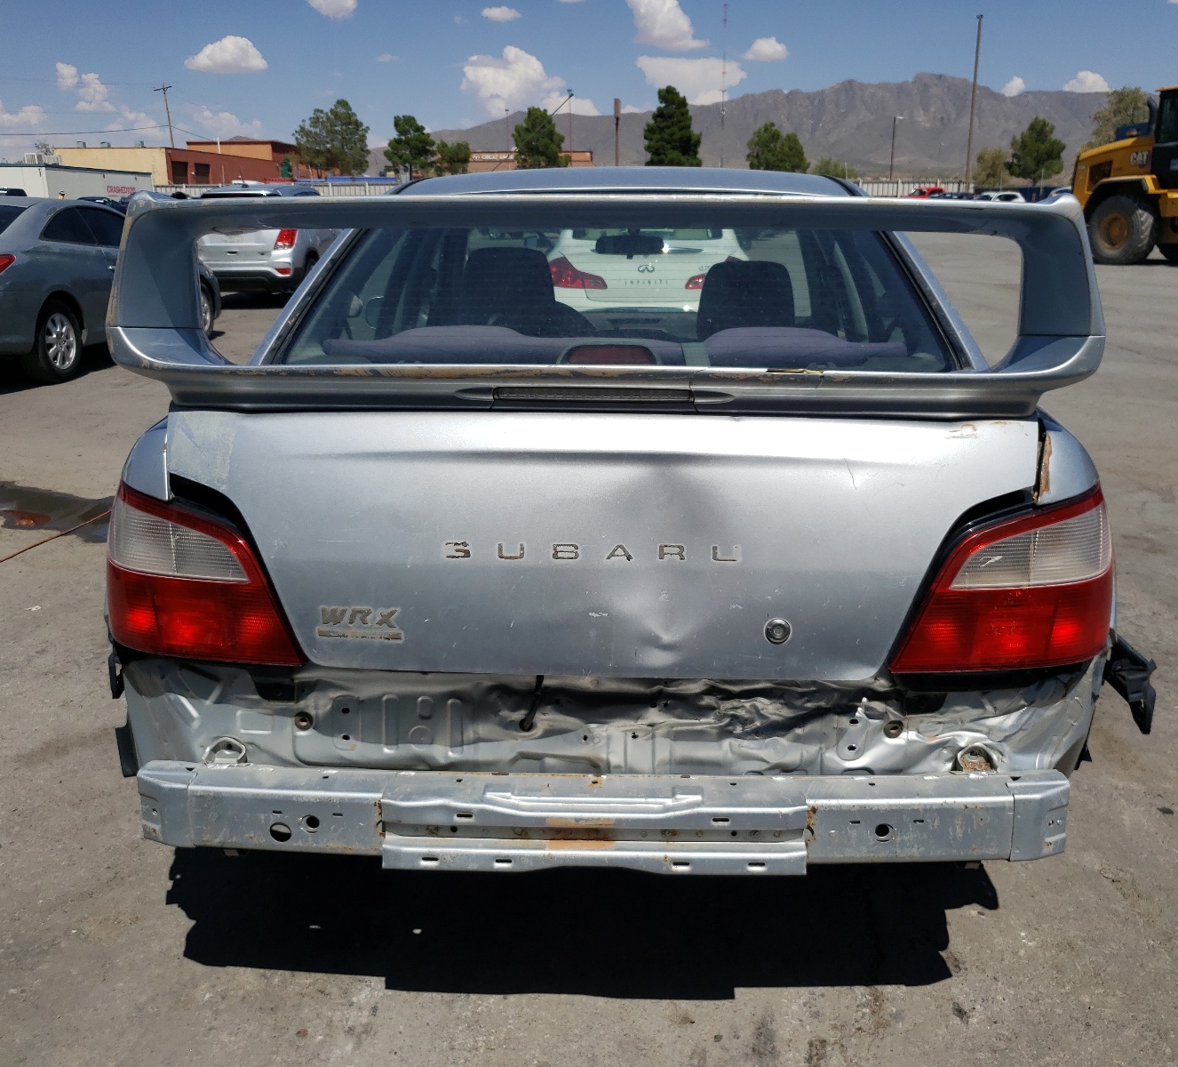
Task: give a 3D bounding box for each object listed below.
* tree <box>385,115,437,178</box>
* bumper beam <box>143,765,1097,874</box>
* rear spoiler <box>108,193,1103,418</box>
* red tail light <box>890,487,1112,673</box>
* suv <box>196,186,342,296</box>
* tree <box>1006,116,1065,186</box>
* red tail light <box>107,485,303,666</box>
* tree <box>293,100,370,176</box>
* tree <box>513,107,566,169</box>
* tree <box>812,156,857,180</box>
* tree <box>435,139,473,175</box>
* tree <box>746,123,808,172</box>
[{"bbox_3d":[-14.887,-31.457,89.663,4.373,6.821,4.373,0,18,0],"label":"tree"},{"bbox_3d":[0.018,0.430,1.709,1.440,0.140,0.140,1,18,2],"label":"bumper beam"},{"bbox_3d":[0.026,-0.359,1.661,1.400,0.320,0.320,1,18,2],"label":"rear spoiler"},{"bbox_3d":[0.661,0.068,1.722,0.370,0.265,0.190,-2,18,-3],"label":"red tail light"},{"bbox_3d":[-4.670,-4.407,16.126,1.775,1.660,4.250,0,18,1],"label":"suv"},{"bbox_3d":[46.616,-39.236,111.535,6.031,7.872,5.729,-1,18,0],"label":"tree"},{"bbox_3d":[-0.578,0.043,1.683,0.320,0.250,0.200,1,18,2],"label":"red tail light"},{"bbox_3d":[-23.288,-34.372,97.034,6.925,9.360,6.579,-1,18,0],"label":"tree"},{"bbox_3d":[-4.089,-31.742,89.570,4.368,7.421,4.368,0,18,0],"label":"tree"},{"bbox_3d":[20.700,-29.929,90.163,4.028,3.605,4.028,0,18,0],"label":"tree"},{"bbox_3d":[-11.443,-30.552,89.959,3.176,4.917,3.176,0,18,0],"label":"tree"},{"bbox_3d":[18.615,-36.765,105.905,6.148,7.365,5.841,-1,18,0],"label":"tree"}]

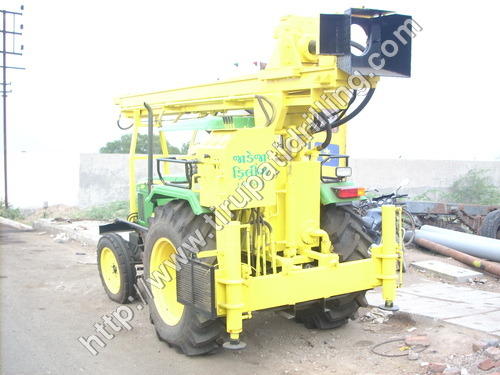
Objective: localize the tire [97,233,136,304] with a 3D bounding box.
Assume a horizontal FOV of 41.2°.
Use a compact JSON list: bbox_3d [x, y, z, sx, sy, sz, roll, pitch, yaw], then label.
[{"bbox_3d":[-1.560,0.963,7.786,0.185,0.815,0.815,-4,6,-36],"label":"tire"}]

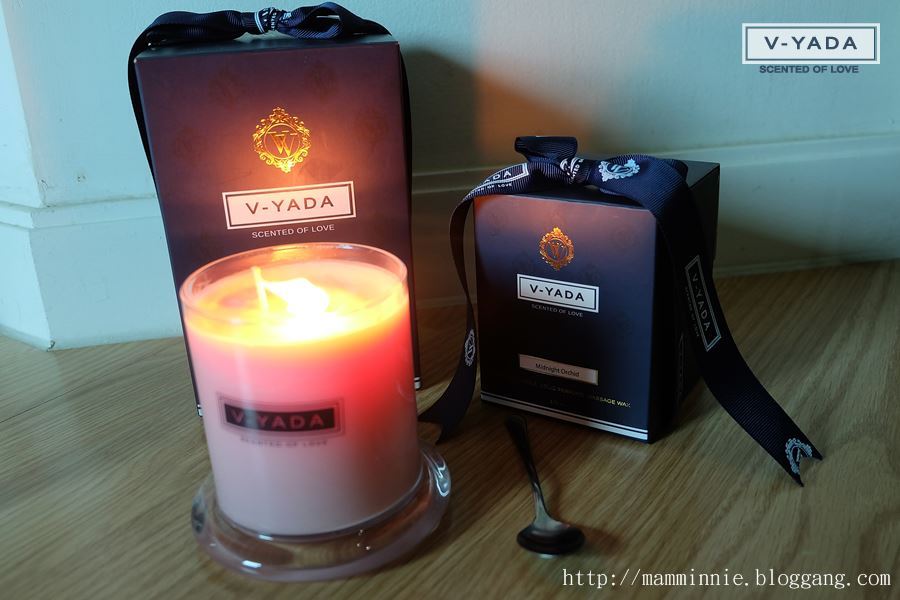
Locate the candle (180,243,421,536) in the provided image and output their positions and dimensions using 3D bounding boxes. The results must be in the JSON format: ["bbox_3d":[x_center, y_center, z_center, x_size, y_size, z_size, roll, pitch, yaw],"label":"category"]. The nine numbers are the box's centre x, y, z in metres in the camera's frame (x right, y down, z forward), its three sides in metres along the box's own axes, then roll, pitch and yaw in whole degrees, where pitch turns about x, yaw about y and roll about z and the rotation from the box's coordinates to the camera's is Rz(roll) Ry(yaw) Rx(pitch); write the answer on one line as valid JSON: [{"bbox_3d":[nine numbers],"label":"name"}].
[{"bbox_3d":[-0.056,0.032,0.329,0.084,0.088,0.084,-2,22,4],"label":"candle"}]

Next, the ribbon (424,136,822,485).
[{"bbox_3d":[0.079,-0.002,0.372,0.178,0.128,0.104,8,24,25],"label":"ribbon"}]

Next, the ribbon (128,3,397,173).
[{"bbox_3d":[-0.089,-0.102,0.418,0.129,0.088,0.047,-6,22,-8],"label":"ribbon"}]

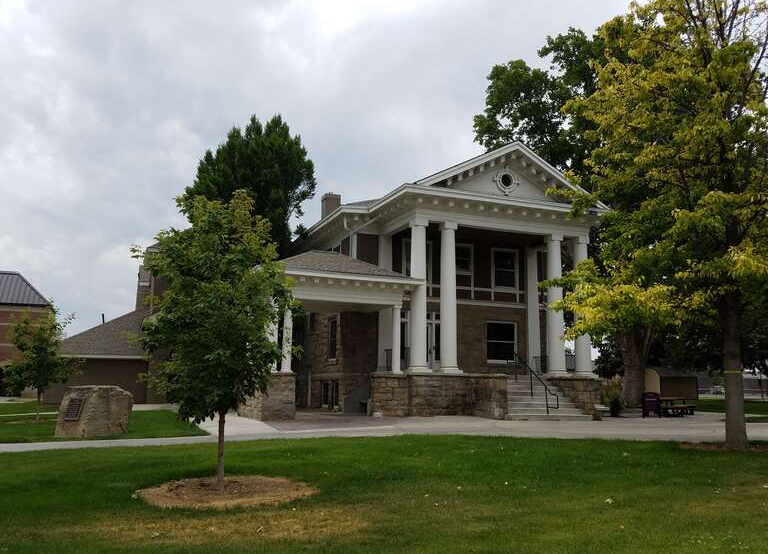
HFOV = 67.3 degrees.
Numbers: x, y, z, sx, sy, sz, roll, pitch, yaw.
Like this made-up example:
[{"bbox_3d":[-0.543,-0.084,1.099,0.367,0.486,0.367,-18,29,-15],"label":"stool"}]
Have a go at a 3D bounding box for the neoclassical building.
[{"bbox_3d":[0.679,0.299,24.179,14.000,10.100,12.600,4,-10,-20],"label":"neoclassical building"}]

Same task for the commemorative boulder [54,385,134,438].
[{"bbox_3d":[-6.438,2.971,12.933,1.420,1.090,1.050,0,-9,7],"label":"commemorative boulder"}]

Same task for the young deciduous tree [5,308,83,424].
[{"bbox_3d":[-9.396,2.377,15.869,2.100,3.040,2.000,1,-9,0],"label":"young deciduous tree"}]

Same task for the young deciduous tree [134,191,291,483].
[{"bbox_3d":[-2.262,0.772,7.895,2.100,4.000,2.050,1,-9,0],"label":"young deciduous tree"}]

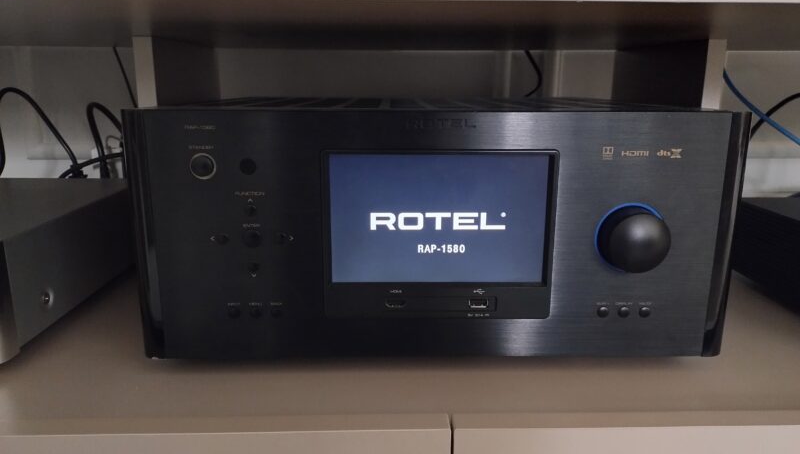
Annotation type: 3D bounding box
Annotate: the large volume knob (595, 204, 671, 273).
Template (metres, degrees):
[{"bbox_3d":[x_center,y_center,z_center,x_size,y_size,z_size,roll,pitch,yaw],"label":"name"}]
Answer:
[{"bbox_3d":[0.165,0.010,0.401,0.049,0.049,0.021,0,12,-1],"label":"large volume knob"}]

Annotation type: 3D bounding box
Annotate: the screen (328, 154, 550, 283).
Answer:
[{"bbox_3d":[0.028,-0.005,0.411,0.154,0.093,0.008,0,12,-1],"label":"screen"}]

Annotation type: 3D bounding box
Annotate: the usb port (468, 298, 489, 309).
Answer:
[{"bbox_3d":[0.058,0.056,0.423,0.014,0.008,0.008,0,12,-1],"label":"usb port"}]

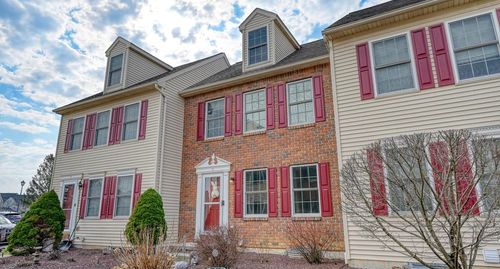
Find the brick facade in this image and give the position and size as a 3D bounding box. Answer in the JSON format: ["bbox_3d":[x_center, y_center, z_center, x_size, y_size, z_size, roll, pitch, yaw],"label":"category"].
[{"bbox_3d":[-0.068,0.826,9.839,5.930,5.520,0.270,-8,-16,28],"label":"brick facade"}]

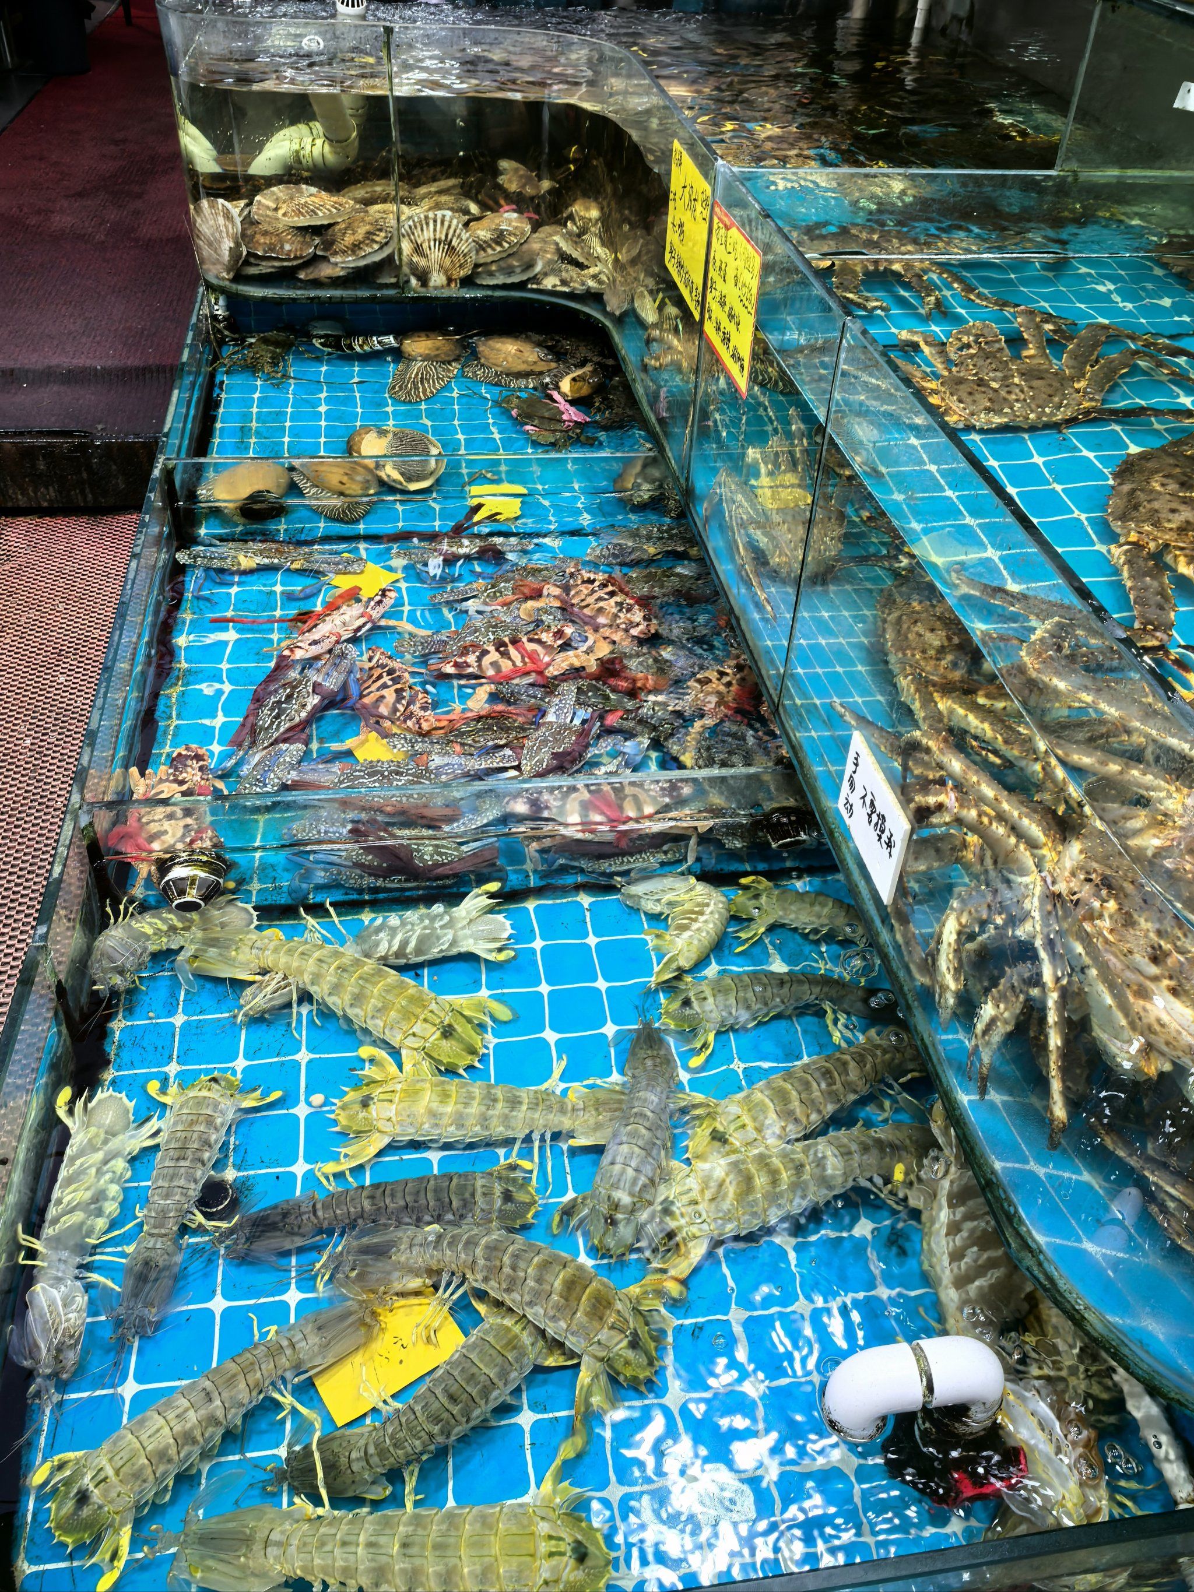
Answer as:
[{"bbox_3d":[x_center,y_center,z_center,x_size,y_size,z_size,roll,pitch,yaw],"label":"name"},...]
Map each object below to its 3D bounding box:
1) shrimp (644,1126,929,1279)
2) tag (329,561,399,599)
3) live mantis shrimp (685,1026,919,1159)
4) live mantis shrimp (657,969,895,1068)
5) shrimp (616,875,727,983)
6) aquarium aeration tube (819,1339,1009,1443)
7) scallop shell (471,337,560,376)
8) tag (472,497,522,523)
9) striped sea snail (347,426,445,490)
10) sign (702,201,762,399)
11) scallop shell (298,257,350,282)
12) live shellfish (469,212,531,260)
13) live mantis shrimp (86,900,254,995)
[{"bbox_3d":[0.143,0.281,0.899,0.243,0.040,0.073,-14,44,-18],"label":"shrimp"},{"bbox_3d":[-0.290,-0.270,1.543,0.095,0.003,0.092,-4,42,-8],"label":"tag"},{"bbox_3d":[0.171,0.232,0.988,0.222,0.040,0.064,-17,45,-21],"label":"live mantis shrimp"},{"bbox_3d":[0.162,0.180,1.054,0.218,0.038,0.070,0,42,-4],"label":"live mantis shrimp"},{"bbox_3d":[0.075,0.113,1.091,0.091,0.038,0.123,-8,42,-12],"label":"shrimp"},{"bbox_3d":[0.184,0.346,0.725,0.098,0.060,0.041,-4,42,-8],"label":"aquarium aeration tube"},{"bbox_3d":[-0.123,-0.667,1.880,0.130,0.065,0.075,4,41,1],"label":"scallop shell"},{"bbox_3d":[-0.134,-0.383,1.660,0.070,0.006,0.072,-4,42,-8],"label":"tag"},{"bbox_3d":[-0.283,-0.478,1.758,0.140,0.058,0.092,14,43,12],"label":"striped sea snail"},{"bbox_3d":[0.133,-0.498,1.240,0.003,0.134,0.192,-4,42,-8],"label":"sign"},{"bbox_3d":[-0.425,-0.833,1.950,0.100,0.033,0.095,-4,42,-8],"label":"scallop shell"},{"bbox_3d":[-0.170,-0.949,2.108,0.120,0.045,0.105,-18,68,6],"label":"live shellfish"},{"bbox_3d":[-0.370,0.114,1.067,0.134,0.038,0.098,-21,47,-25],"label":"live mantis shrimp"}]

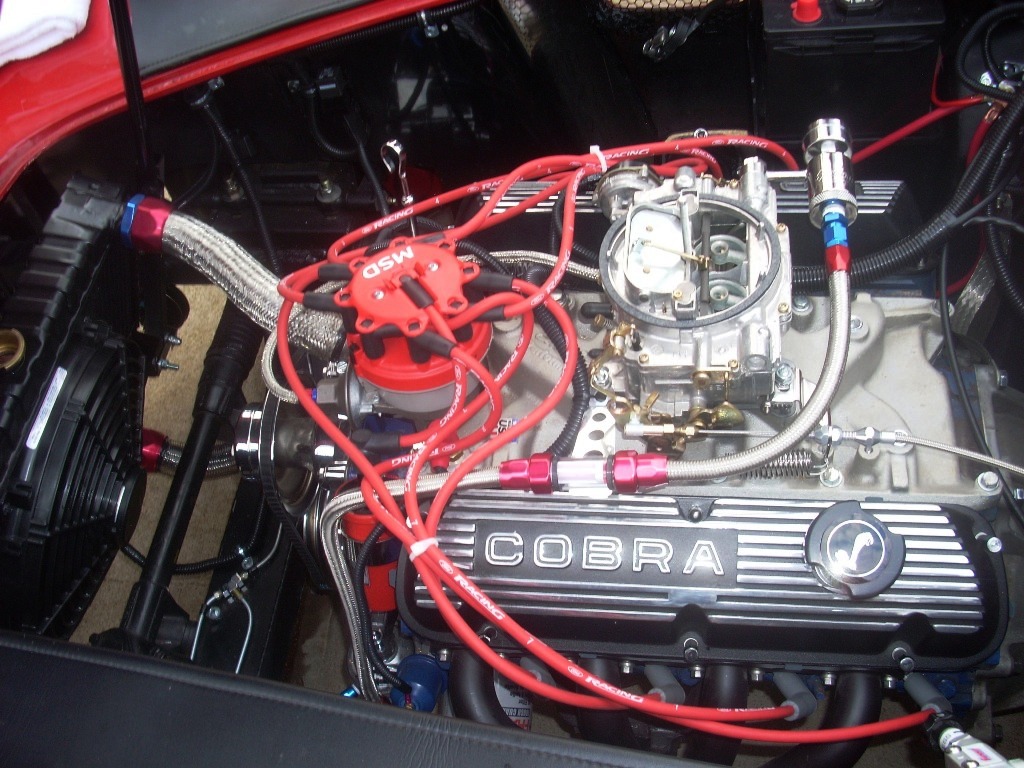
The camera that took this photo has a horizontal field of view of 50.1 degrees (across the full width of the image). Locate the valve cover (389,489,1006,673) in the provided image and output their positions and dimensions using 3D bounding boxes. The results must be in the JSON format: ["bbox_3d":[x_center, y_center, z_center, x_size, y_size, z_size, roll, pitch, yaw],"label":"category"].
[{"bbox_3d":[0.142,0.150,0.876,0.497,0.080,0.145,1,79,10],"label":"valve cover"}]

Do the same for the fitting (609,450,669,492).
[{"bbox_3d":[0.099,0.068,0.842,0.042,0.031,0.031,-2,53,15],"label":"fitting"}]

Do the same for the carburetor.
[{"bbox_3d":[0.144,-0.082,0.898,0.168,0.113,0.215,1,54,10],"label":"carburetor"}]

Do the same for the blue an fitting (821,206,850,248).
[{"bbox_3d":[0.265,-0.128,0.893,0.021,0.021,0.036,1,54,10],"label":"blue an fitting"}]

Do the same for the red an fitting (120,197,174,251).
[{"bbox_3d":[-0.367,-0.162,1.105,0.041,0.054,0.056,9,55,0],"label":"red an fitting"}]

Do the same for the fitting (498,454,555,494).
[{"bbox_3d":[0.011,0.071,0.864,0.042,0.031,0.031,-2,53,15],"label":"fitting"}]

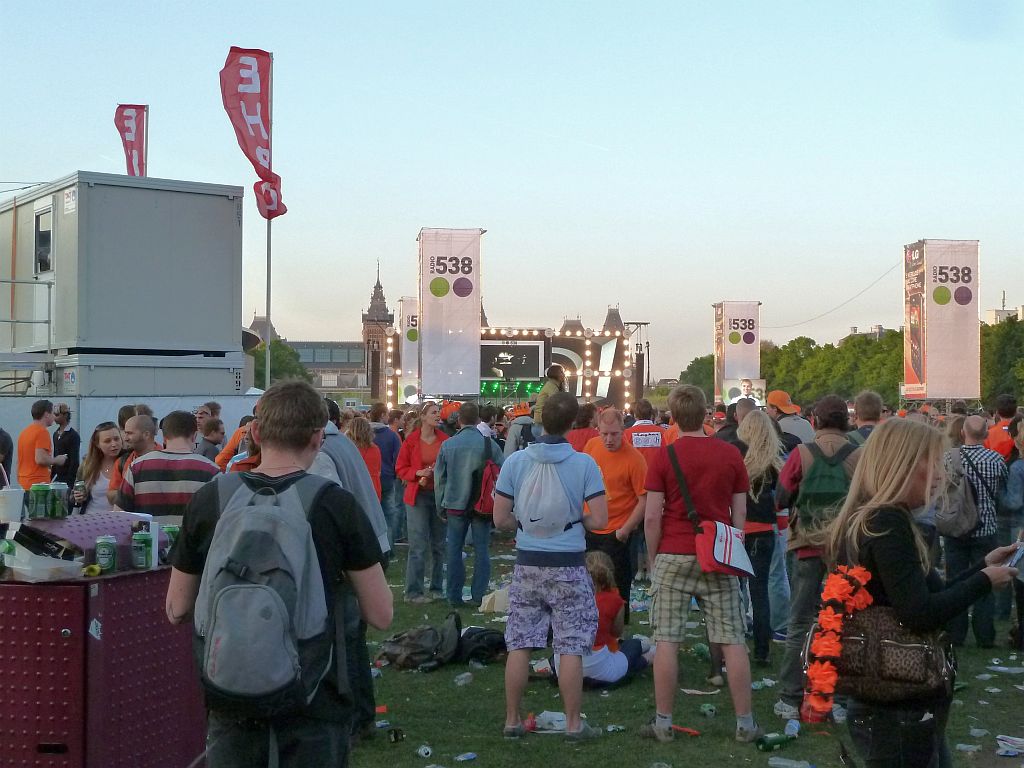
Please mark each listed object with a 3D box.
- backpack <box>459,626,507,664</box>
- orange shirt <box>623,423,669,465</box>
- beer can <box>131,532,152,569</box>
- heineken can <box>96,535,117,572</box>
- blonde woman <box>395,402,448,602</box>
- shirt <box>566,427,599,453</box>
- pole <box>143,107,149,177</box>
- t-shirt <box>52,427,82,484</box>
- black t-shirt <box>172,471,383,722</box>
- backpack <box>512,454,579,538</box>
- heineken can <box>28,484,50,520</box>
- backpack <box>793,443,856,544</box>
[{"bbox_3d":[-0.172,1.768,9.600,0.400,0.230,0.330,0,-1,0],"label":"backpack"},{"bbox_3d":[1.269,0.694,13.600,0.540,0.700,0.290,0,-1,3],"label":"orange shirt"},{"bbox_3d":[-1.239,0.559,4.760,0.066,0.115,0.066,0,-1,-12],"label":"beer can"},{"bbox_3d":[-1.330,0.558,4.660,0.066,0.115,0.066,0,-1,-12],"label":"heineken can"},{"bbox_3d":[-0.778,1.014,12.200,0.480,1.710,0.330,1,-1,-30],"label":"blonde woman"},{"bbox_3d":[0.638,0.706,12.000,0.480,0.680,0.280,0,-1,3],"label":"shirt"},{"bbox_3d":[-7.966,-1.981,30.950,0.080,8.200,0.080,0,-1,0],"label":"pole"},{"bbox_3d":[-4.769,0.797,15.200,0.470,0.700,0.290,-1,-1,37],"label":"t-shirt"},{"bbox_3d":[-0.608,0.551,3.680,0.520,0.630,0.310,0,-1,6],"label":"black t-shirt"},{"bbox_3d":[0.174,0.567,7.150,0.330,0.420,0.140,0,-1,0],"label":"backpack"},{"bbox_3d":[-1.550,0.386,4.660,0.066,0.116,0.066,0,-1,-17],"label":"heineken can"},{"bbox_3d":[1.722,0.581,7.750,0.350,0.500,0.200,0,-1,9],"label":"backpack"}]

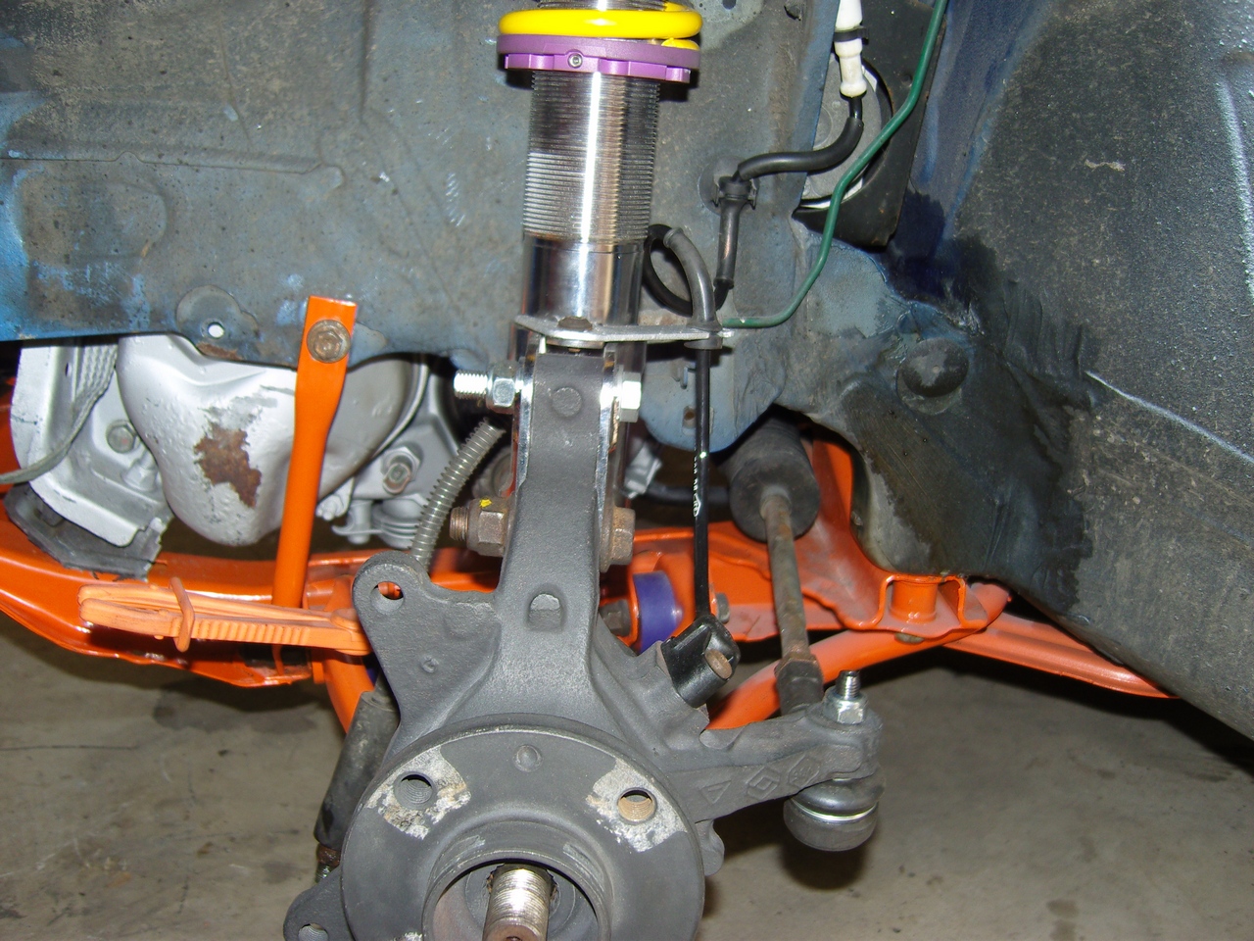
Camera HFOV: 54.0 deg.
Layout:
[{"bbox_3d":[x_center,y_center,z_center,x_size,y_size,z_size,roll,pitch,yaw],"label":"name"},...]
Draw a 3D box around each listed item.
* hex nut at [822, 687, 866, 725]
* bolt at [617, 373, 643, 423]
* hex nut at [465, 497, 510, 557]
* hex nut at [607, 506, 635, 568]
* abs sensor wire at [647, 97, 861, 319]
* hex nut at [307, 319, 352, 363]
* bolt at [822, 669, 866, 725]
[{"bbox_3d":[0.087,0.094,0.488,0.018,0.010,0.016,8,18,17],"label":"hex nut"},{"bbox_3d":[0.002,-0.029,0.490,0.010,0.020,0.018,5,-12,1],"label":"bolt"},{"bbox_3d":[-0.056,0.023,0.495,0.017,0.024,0.021,5,1,1],"label":"hex nut"},{"bbox_3d":[-0.002,0.026,0.495,0.011,0.024,0.021,5,-19,1],"label":"hex nut"},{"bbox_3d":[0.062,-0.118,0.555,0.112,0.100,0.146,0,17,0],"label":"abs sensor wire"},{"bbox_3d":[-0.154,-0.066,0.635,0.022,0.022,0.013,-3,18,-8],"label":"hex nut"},{"bbox_3d":[0.087,0.090,0.486,0.018,0.021,0.016,8,18,17],"label":"bolt"}]

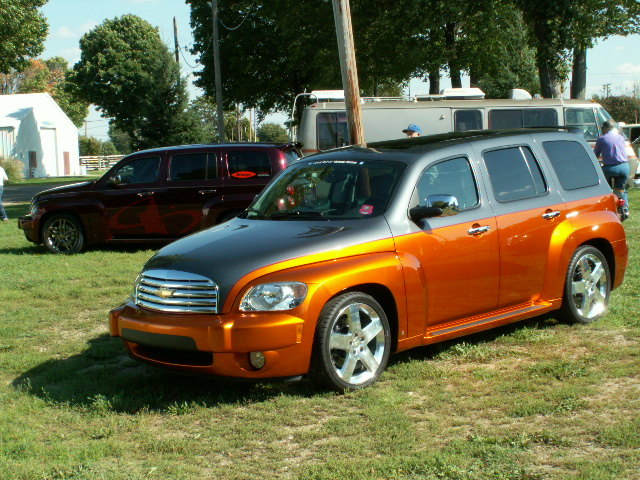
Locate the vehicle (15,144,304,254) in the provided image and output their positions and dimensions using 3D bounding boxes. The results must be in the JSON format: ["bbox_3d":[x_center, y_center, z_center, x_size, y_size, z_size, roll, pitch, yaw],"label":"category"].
[{"bbox_3d":[-2.165,-0.645,16.100,4.470,1.570,1.770,0,5,12],"label":"vehicle"}]

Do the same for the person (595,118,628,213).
[{"bbox_3d":[4.712,-1.154,17.900,0.600,1.550,0.650,-2,5,-10],"label":"person"}]

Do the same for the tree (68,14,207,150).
[{"bbox_3d":[-13.161,-10.565,80.000,9.900,11.400,9.500,-2,5,-10],"label":"tree"}]

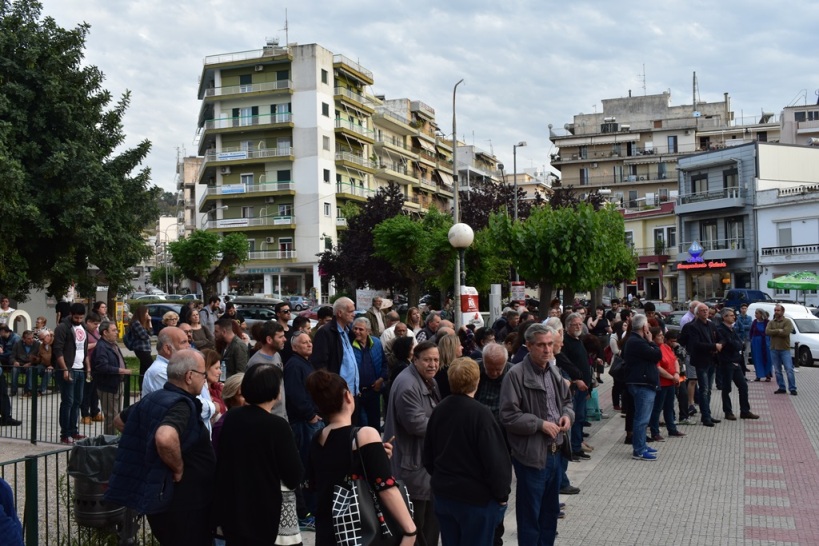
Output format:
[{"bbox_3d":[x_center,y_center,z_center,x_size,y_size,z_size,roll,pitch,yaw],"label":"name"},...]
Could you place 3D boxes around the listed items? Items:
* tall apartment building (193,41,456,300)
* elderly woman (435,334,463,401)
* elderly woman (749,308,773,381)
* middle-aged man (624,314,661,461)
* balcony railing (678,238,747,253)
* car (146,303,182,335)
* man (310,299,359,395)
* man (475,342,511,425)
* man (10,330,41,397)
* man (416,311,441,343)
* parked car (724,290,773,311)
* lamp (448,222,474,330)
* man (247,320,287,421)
[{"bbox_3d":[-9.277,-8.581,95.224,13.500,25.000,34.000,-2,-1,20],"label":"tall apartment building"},{"bbox_3d":[0.349,1.347,7.527,0.340,1.580,0.460,0,-2,-28],"label":"elderly woman"},{"bbox_3d":[7.813,1.605,18.177,0.520,1.610,0.400,-2,-2,37],"label":"elderly woman"},{"bbox_3d":[2.779,1.359,9.731,0.380,1.730,0.510,-1,-1,-14],"label":"middle-aged man"},{"bbox_3d":[20.300,-1.780,54.900,0.900,0.700,5.700,0,-1,-26],"label":"balcony railing"},{"bbox_3d":[-10.945,2.161,37.500,4.200,1.450,1.760,-1,-1,25],"label":"car"},{"bbox_3d":[-0.751,1.201,8.380,0.370,1.900,0.520,-2,-1,20],"label":"man"},{"bbox_3d":[0.577,1.284,5.627,0.520,1.610,0.400,-1,-2,9],"label":"man"},{"bbox_3d":[-7.213,1.710,15.382,0.560,1.240,0.720,0,-2,-14],"label":"man"},{"bbox_3d":[0.262,1.355,10.487,0.340,1.710,0.520,-1,-1,27],"label":"man"},{"bbox_3d":[19.454,1.905,45.980,4.500,1.900,1.800,-1,-1,8],"label":"parked car"},{"bbox_3d":[0.963,0.684,14.976,0.460,3.200,0.460,0,-1,0],"label":"lamp"},{"bbox_3d":[-1.173,1.274,6.787,0.340,1.750,0.520,-1,-1,18],"label":"man"}]

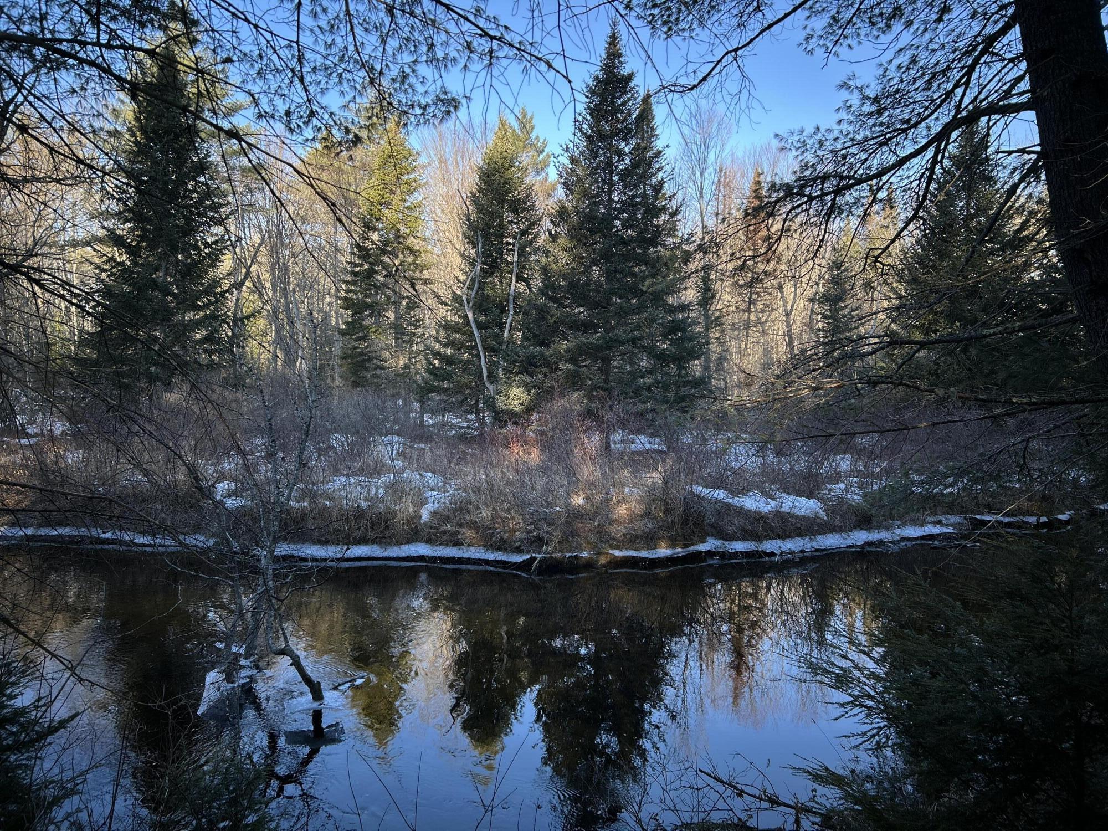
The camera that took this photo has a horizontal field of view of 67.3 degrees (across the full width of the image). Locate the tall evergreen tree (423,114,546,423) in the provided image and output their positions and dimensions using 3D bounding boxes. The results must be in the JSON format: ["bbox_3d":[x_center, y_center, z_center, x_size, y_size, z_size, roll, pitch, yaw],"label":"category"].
[{"bbox_3d":[-1.950,-4.364,26.123,4.000,9.980,4.000,2,3,0],"label":"tall evergreen tree"}]

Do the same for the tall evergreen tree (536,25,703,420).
[{"bbox_3d":[1.780,-4.829,22.911,4.600,11.540,4.500,2,3,0],"label":"tall evergreen tree"}]

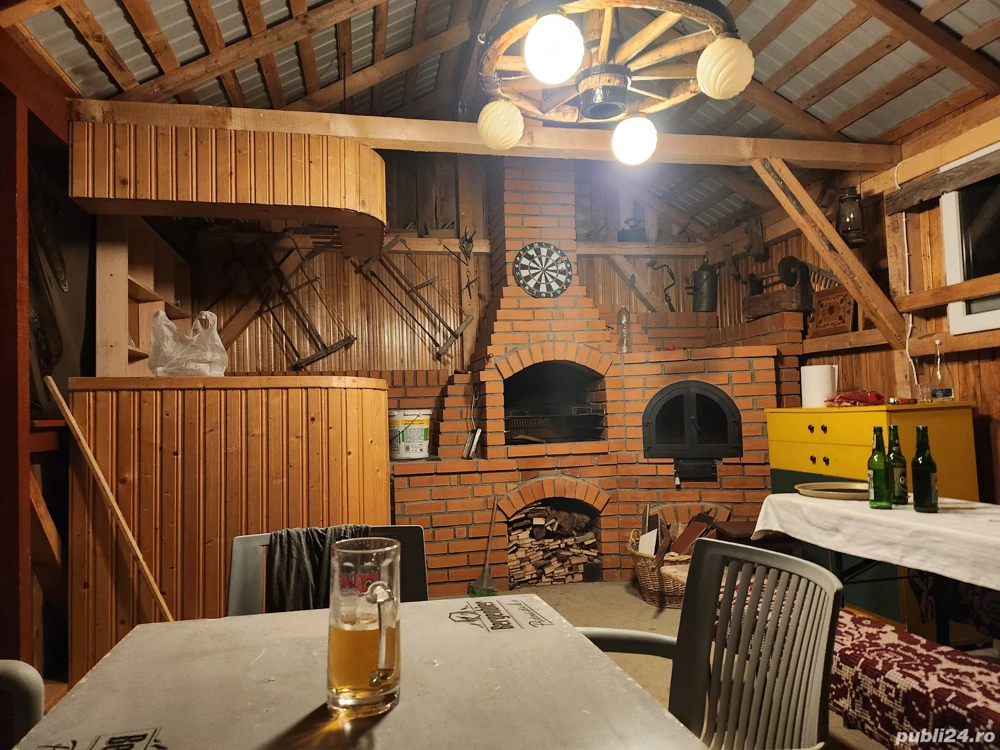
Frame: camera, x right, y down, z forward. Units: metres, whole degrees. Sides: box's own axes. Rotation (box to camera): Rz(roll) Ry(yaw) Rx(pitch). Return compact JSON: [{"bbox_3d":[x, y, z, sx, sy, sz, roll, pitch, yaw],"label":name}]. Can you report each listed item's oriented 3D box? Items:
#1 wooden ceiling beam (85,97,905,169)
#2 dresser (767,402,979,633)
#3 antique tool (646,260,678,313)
[{"bbox_3d":[0.152,-1.133,3.349,3.998,0.100,0.120,-1,-3,-11],"label":"wooden ceiling beam"},{"bbox_3d":[1.948,0.682,3.700,0.460,1.035,0.990,-1,-3,-11],"label":"dresser"},{"bbox_3d":[1.272,-0.695,5.442,0.215,0.395,0.080,-1,-3,-11],"label":"antique tool"}]

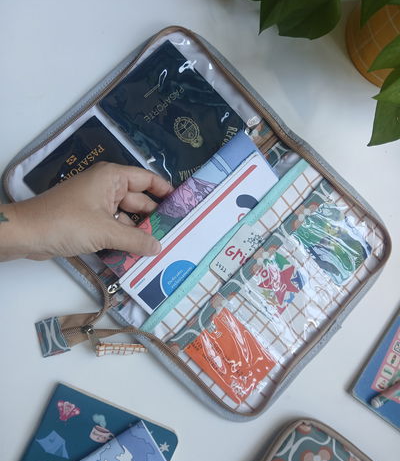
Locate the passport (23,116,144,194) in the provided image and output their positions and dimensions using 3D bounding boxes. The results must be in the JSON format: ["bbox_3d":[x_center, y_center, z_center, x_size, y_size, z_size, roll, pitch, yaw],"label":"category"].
[{"bbox_3d":[-0.084,-0.031,0.370,0.088,0.004,0.125,-45,96,-7],"label":"passport"}]

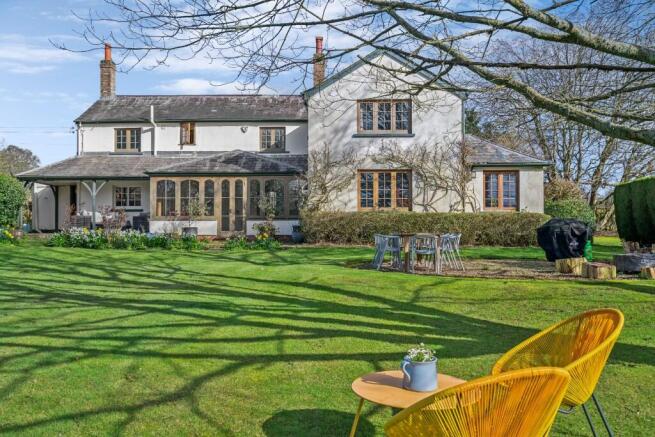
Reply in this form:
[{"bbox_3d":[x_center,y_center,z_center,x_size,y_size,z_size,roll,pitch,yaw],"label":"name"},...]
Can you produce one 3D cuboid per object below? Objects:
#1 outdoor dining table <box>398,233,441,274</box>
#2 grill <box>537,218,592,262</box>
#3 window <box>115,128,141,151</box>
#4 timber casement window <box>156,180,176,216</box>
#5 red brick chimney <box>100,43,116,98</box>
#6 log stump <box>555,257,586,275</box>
[{"bbox_3d":[2.000,0.750,14.100,0.870,0.770,1.600,0,0,0],"label":"outdoor dining table"},{"bbox_3d":[5.768,0.548,15.500,1.300,1.100,0.680,0,0,12],"label":"grill"},{"bbox_3d":[-7.821,-3.062,25.000,1.040,0.942,0.120,0,0,0],"label":"window"},{"bbox_3d":[-5.865,-0.729,23.200,0.747,1.330,0.100,0,0,0],"label":"timber casement window"},{"bbox_3d":[-9.750,-6.600,28.400,0.500,2.450,0.580,0,0,0],"label":"red brick chimney"},{"bbox_3d":[4.855,0.947,12.700,0.600,0.360,0.560,0,0,0],"label":"log stump"}]

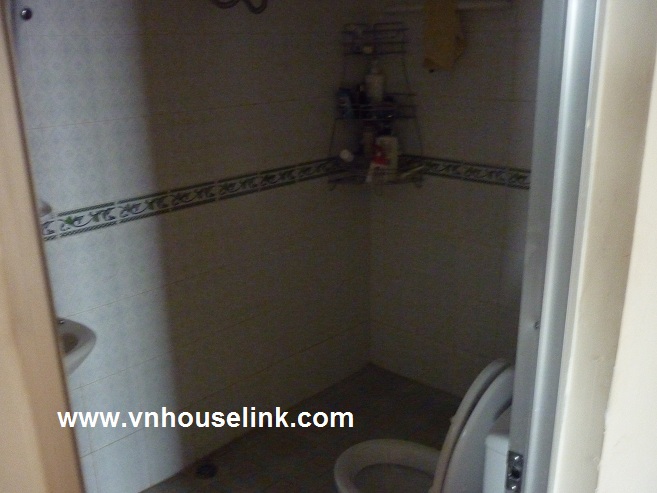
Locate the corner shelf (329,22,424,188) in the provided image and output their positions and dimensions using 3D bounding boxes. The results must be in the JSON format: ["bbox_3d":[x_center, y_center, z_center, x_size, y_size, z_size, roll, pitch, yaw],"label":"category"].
[{"bbox_3d":[0.196,-0.600,2.717,0.410,0.695,0.240,-2,17,-1],"label":"corner shelf"}]

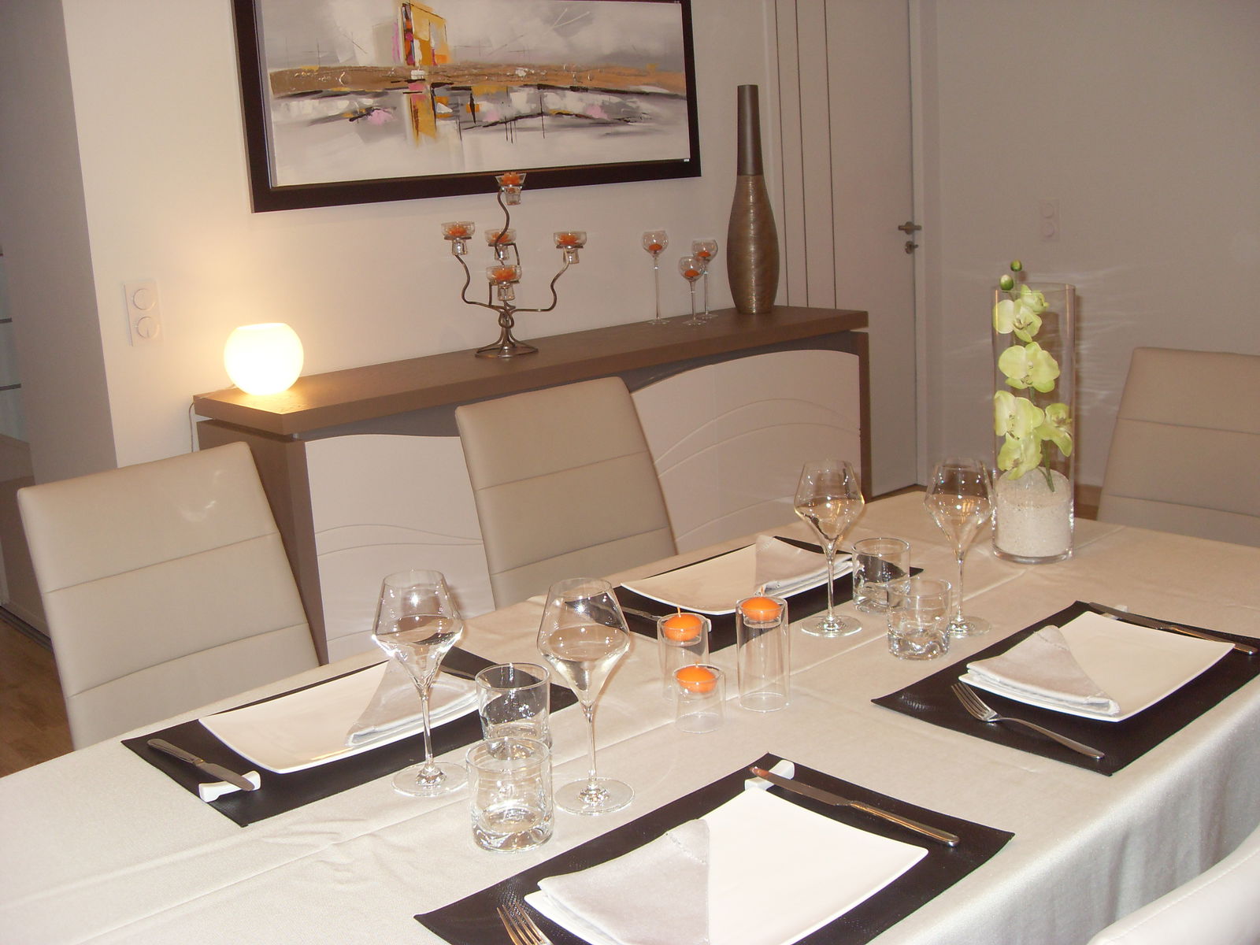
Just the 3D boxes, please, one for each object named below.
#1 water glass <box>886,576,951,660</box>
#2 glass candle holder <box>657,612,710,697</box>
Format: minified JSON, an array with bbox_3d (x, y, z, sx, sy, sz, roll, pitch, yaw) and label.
[{"bbox_3d":[0.360,0.181,1.585,0.078,0.083,0.078,-3,13,1],"label":"water glass"},{"bbox_3d":[0.064,0.216,1.512,0.059,0.086,0.059,-4,13,1],"label":"glass candle holder"}]

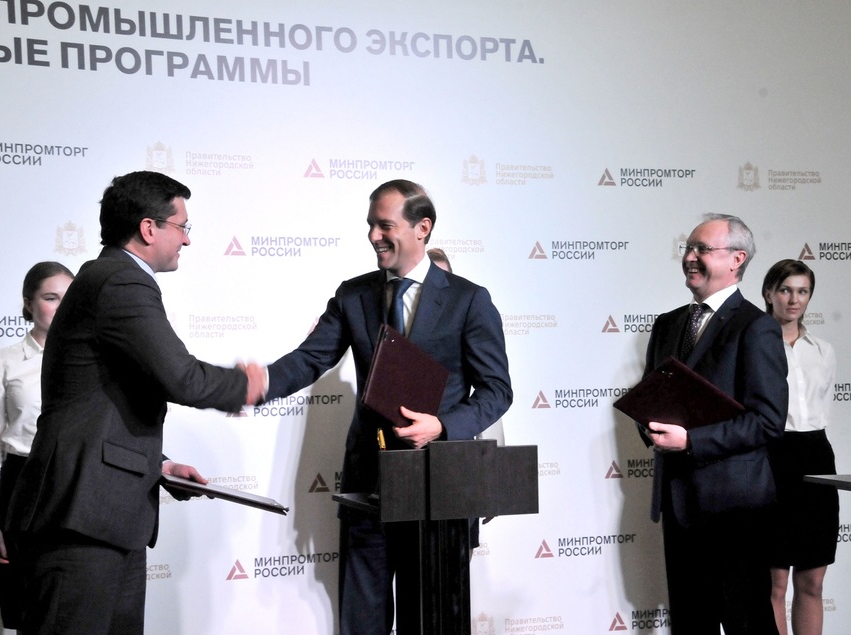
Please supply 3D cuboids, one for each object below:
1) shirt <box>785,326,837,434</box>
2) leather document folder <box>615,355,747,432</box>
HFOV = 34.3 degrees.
[{"bbox_3d":[1.355,0.245,5.120,0.440,0.430,0.270,-1,-3,-5],"label":"shirt"},{"bbox_3d":[0.743,0.257,4.040,0.320,0.025,0.230,33,-63,-26],"label":"leather document folder"}]

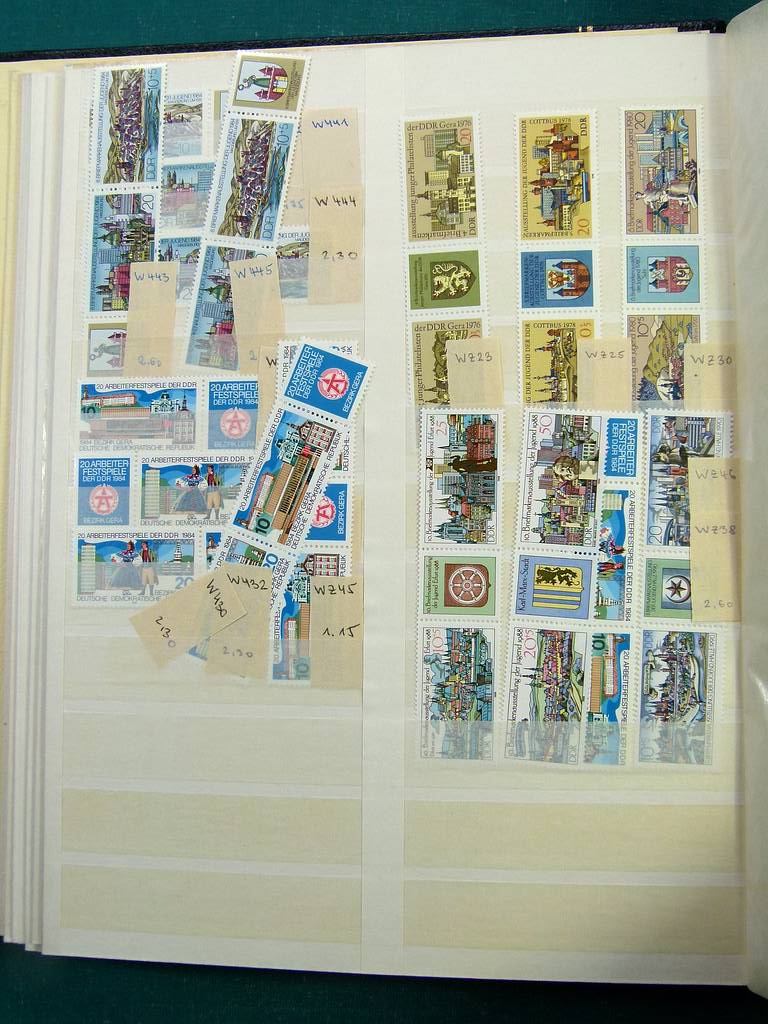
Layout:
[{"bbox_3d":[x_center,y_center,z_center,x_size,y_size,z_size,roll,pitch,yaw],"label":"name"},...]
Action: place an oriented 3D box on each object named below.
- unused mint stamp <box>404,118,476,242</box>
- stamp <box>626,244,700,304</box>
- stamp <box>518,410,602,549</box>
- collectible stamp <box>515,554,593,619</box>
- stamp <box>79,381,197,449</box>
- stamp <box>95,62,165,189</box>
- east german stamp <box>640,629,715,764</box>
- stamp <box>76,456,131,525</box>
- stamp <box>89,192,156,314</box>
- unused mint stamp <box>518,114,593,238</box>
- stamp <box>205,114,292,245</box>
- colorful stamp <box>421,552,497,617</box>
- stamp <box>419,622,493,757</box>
[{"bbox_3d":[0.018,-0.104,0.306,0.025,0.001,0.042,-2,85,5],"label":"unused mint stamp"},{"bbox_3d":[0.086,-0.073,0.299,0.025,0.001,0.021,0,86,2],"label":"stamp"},{"bbox_3d":[0.054,-0.010,0.298,0.025,0.001,0.043,5,86,5],"label":"stamp"},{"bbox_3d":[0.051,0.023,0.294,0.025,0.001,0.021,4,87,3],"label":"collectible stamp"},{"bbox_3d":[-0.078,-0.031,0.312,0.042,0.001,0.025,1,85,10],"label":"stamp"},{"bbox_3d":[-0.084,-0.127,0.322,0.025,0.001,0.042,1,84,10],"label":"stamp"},{"bbox_3d":[0.088,0.055,0.292,0.024,0.001,0.042,1,86,4],"label":"east german stamp"},{"bbox_3d":[-0.094,-0.007,0.329,0.019,0.001,0.024,-1,87,11],"label":"stamp"},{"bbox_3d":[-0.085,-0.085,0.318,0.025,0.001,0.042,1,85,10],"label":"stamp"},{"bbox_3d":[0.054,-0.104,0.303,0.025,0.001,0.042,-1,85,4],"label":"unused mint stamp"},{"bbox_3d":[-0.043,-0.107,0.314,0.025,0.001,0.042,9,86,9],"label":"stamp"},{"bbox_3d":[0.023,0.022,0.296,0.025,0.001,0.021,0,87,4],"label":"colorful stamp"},{"bbox_3d":[0.022,0.055,0.296,0.024,0.001,0.042,0,86,5],"label":"stamp"}]

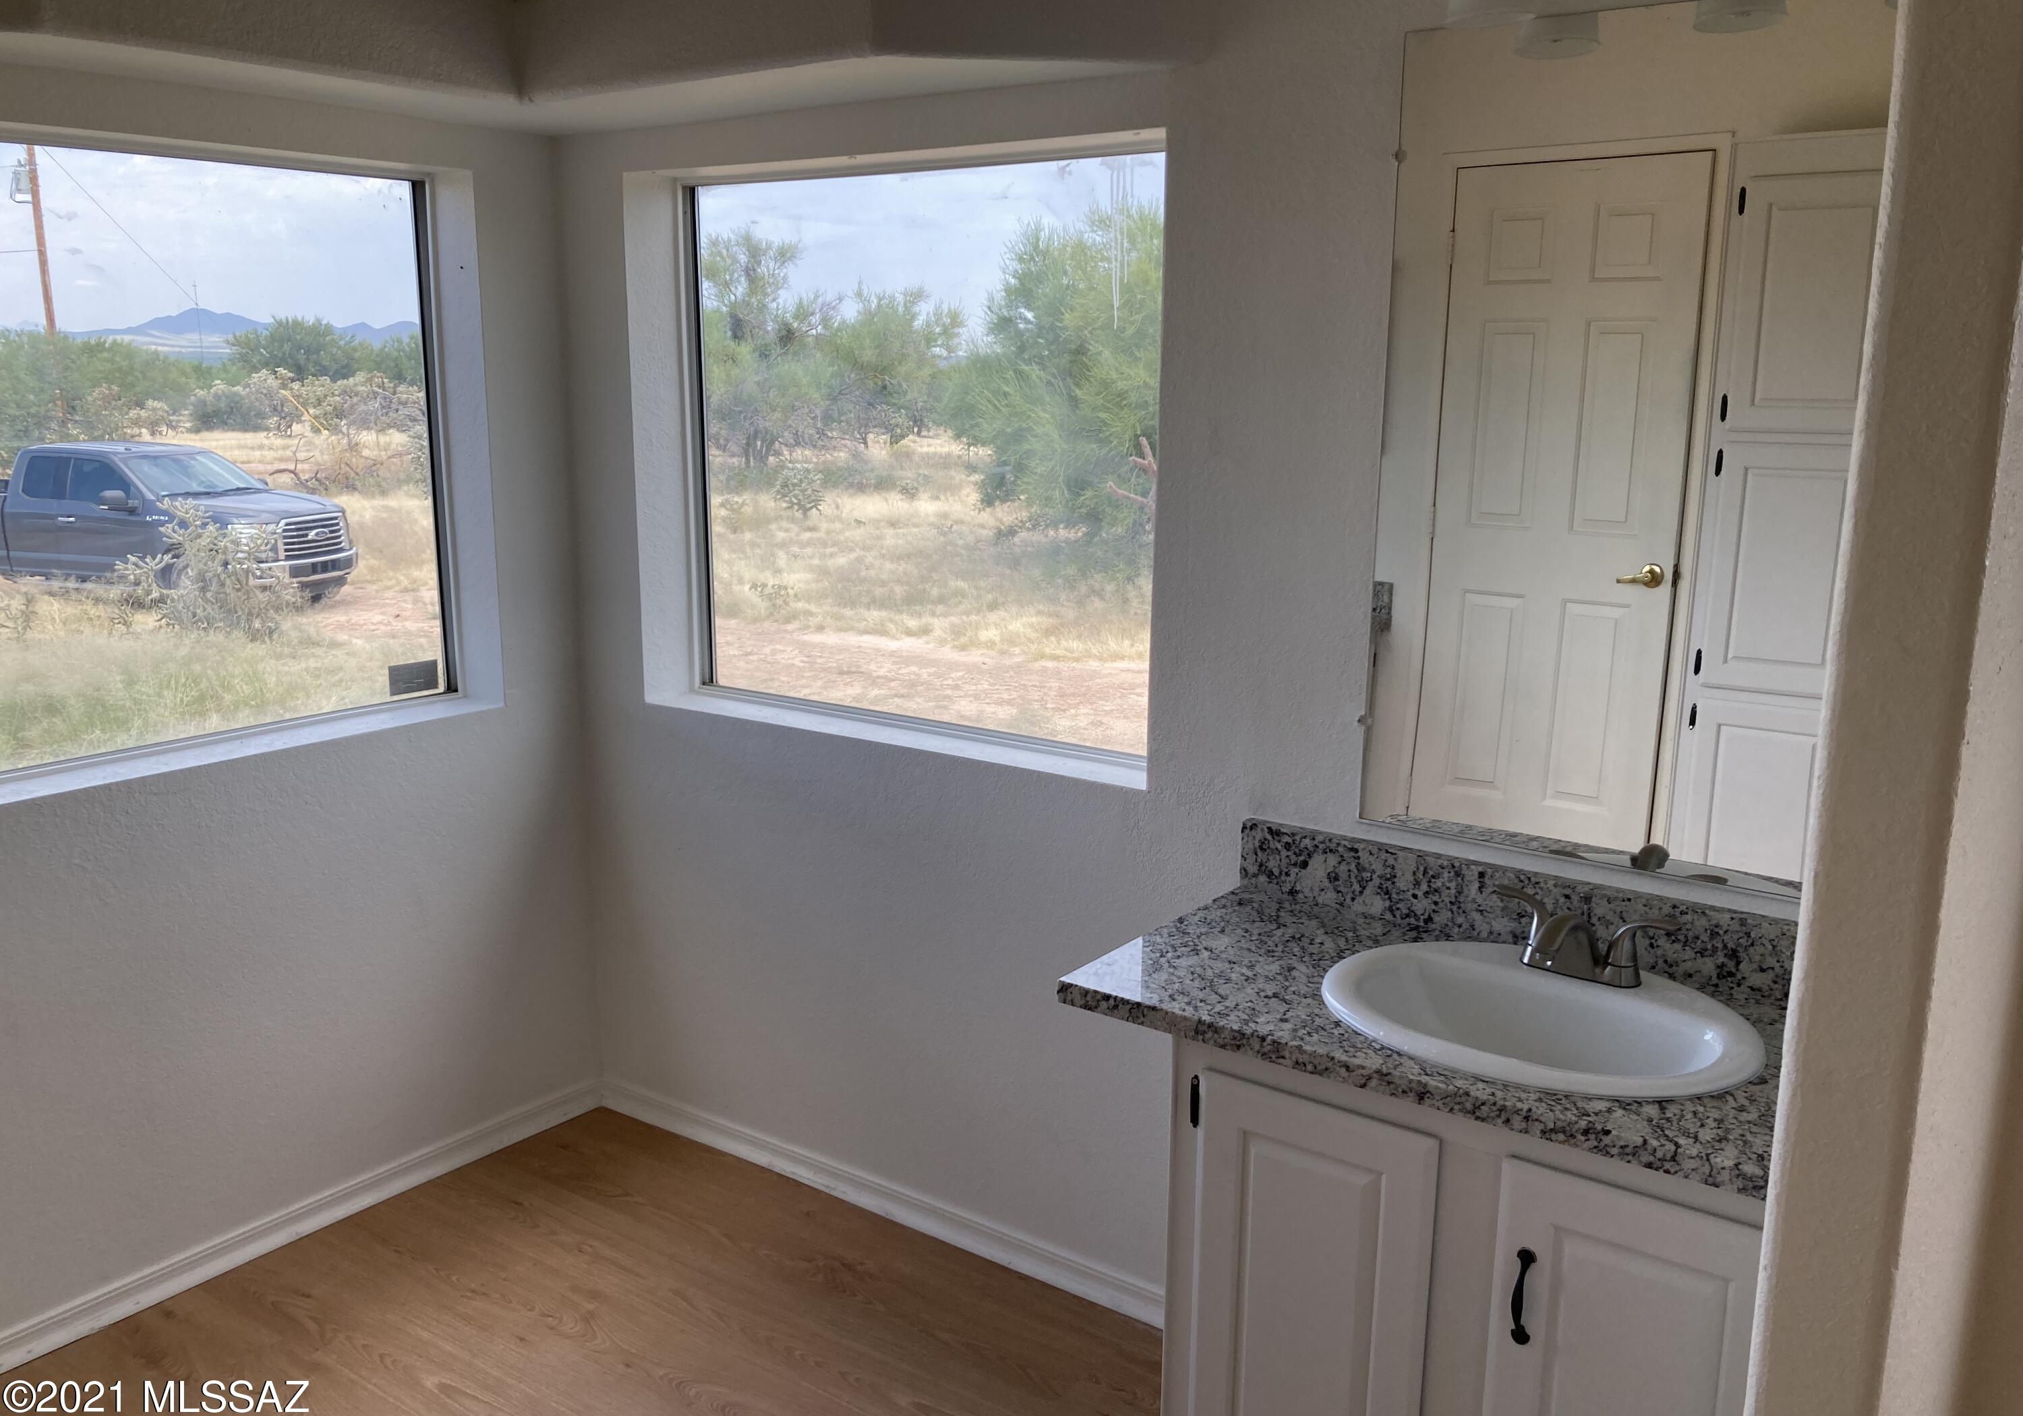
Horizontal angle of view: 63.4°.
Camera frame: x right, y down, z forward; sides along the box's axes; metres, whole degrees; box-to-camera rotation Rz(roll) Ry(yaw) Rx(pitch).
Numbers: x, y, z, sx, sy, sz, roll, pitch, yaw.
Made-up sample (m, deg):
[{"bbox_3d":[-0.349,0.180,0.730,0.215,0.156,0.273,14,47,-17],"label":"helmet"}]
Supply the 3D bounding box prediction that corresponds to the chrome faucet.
[{"bbox_3d":[0.692,0.294,2.014,0.230,0.099,0.163,9,15,35],"label":"chrome faucet"}]

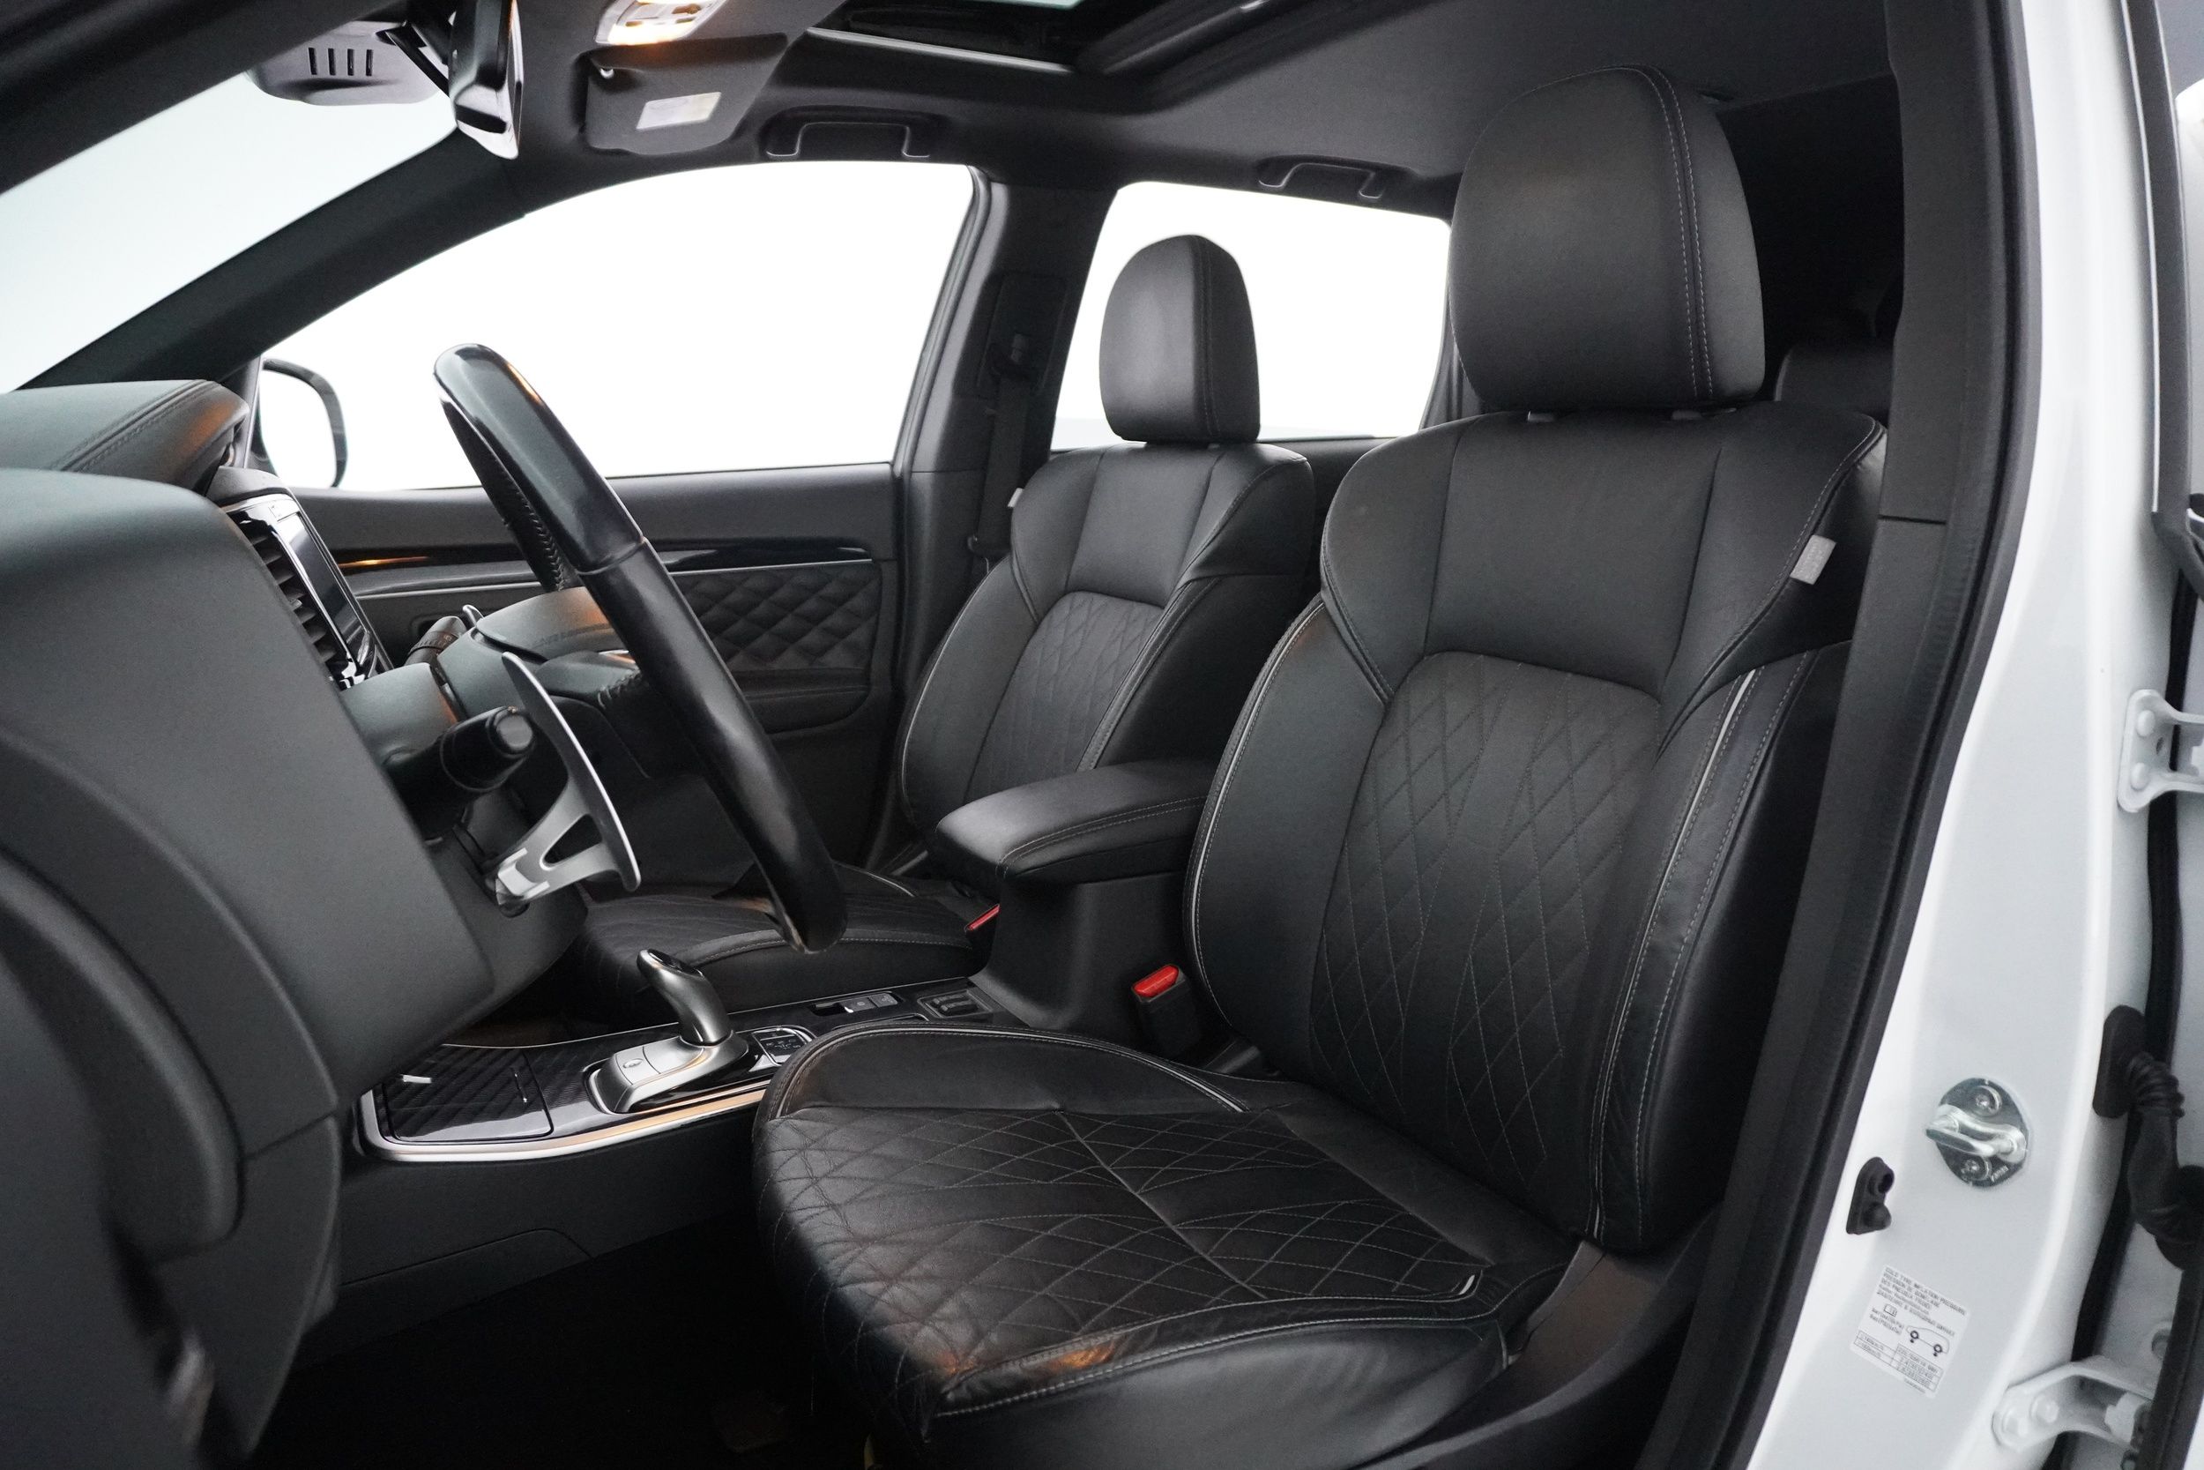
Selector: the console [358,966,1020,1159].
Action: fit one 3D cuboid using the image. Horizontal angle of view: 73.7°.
[{"bbox_3d":[-0.326,0.246,1.249,0.570,0.130,0.220,-6,11,-25],"label":"console"}]

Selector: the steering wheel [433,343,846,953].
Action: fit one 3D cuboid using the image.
[{"bbox_3d":[-0.278,-0.024,0.812,0.110,0.375,0.375,-34,22,-17],"label":"steering wheel"}]

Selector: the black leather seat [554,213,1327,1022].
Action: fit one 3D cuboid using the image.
[{"bbox_3d":[-0.205,-0.049,1.671,0.790,1.035,0.540,-6,11,-25],"label":"black leather seat"}]

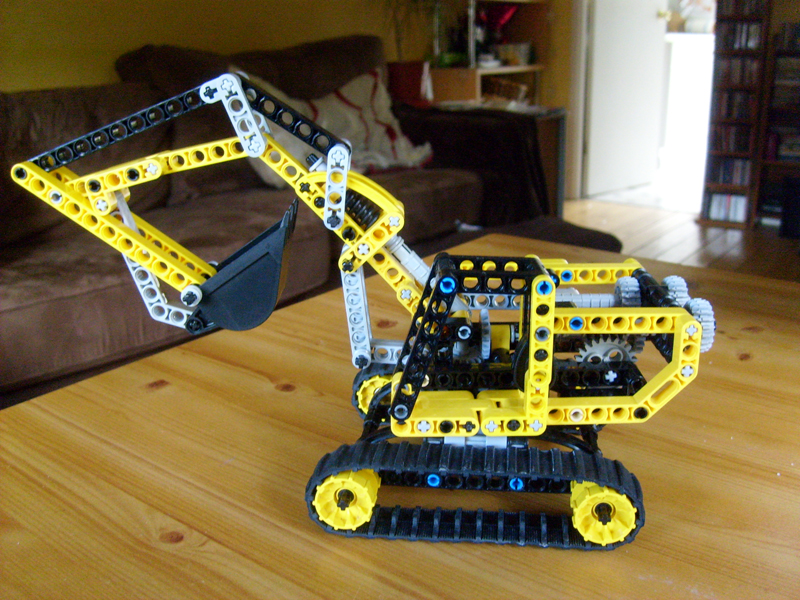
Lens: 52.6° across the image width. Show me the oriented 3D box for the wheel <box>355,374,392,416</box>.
[{"bbox_3d":[-0.009,0.046,0.404,0.023,0.023,0.018,1,16,6],"label":"wheel"}]

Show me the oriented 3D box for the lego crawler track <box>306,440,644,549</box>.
[{"bbox_3d":[0.027,0.073,0.305,0.124,0.030,0.020,1,16,6],"label":"lego crawler track"}]

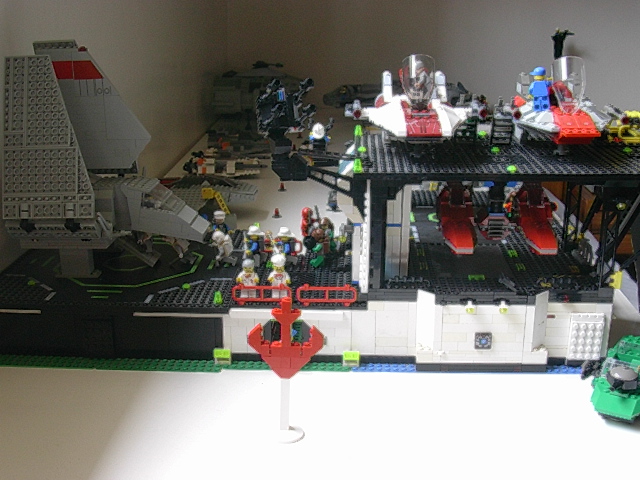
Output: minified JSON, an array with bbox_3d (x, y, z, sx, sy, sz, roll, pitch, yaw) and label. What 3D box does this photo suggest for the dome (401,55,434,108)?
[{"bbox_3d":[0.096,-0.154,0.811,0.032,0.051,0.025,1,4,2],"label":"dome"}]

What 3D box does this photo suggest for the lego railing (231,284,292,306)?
[{"bbox_3d":[-0.058,0.054,0.825,0.060,0.021,0.007,1,17,2],"label":"lego railing"}]

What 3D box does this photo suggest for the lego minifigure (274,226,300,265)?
[{"bbox_3d":[-0.036,0.007,0.936,0.025,0.043,0.022,-7,18,-22],"label":"lego minifigure"}]

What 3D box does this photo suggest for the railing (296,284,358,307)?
[{"bbox_3d":[0.007,0.054,0.822,0.060,0.021,0.007,1,17,2],"label":"railing"}]

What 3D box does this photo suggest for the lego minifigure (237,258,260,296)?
[{"bbox_3d":[-0.072,0.040,0.836,0.024,0.043,0.015,1,17,2],"label":"lego minifigure"}]

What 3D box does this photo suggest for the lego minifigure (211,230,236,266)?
[{"bbox_3d":[-0.109,0.010,0.936,0.027,0.040,0.022,-6,18,-17],"label":"lego minifigure"}]

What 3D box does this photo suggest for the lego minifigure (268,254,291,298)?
[{"bbox_3d":[-0.040,0.038,0.834,0.024,0.047,0.015,1,17,2],"label":"lego minifigure"}]

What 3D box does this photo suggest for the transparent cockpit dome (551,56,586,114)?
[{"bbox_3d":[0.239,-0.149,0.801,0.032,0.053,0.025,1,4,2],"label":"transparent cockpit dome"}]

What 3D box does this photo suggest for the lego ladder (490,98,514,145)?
[{"bbox_3d":[0.195,-0.127,0.890,0.021,0.047,0.018,1,17,2],"label":"lego ladder"}]

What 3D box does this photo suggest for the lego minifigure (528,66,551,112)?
[{"bbox_3d":[0.216,-0.148,0.817,0.025,0.043,0.016,3,17,12],"label":"lego minifigure"}]

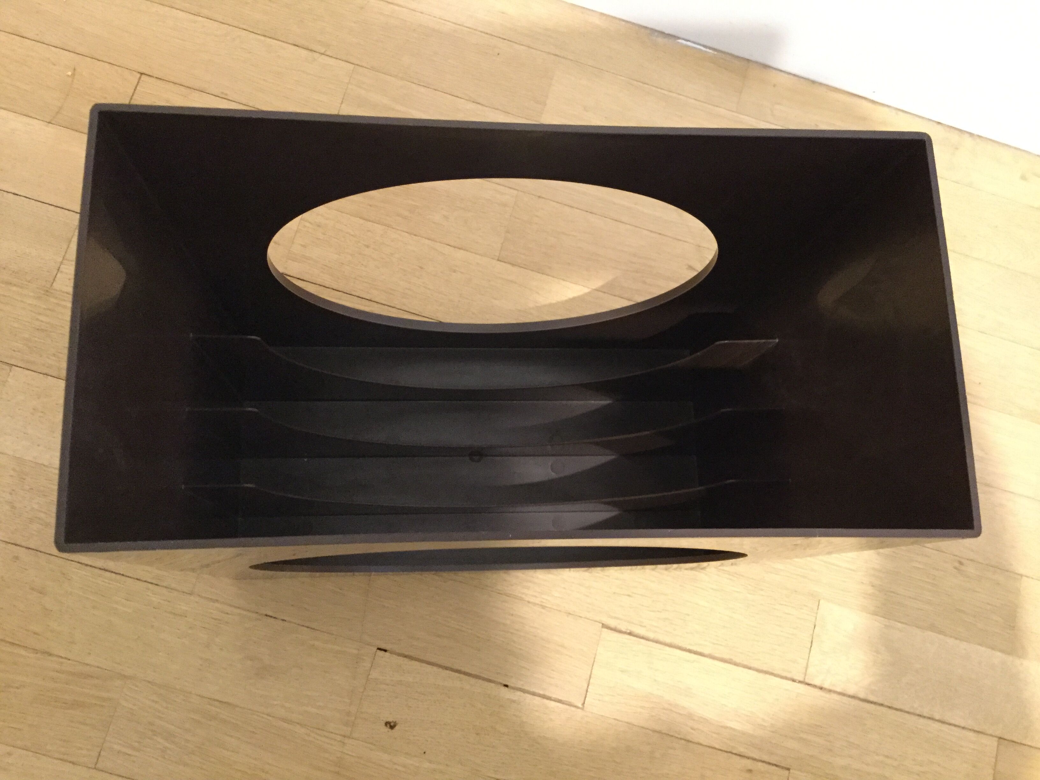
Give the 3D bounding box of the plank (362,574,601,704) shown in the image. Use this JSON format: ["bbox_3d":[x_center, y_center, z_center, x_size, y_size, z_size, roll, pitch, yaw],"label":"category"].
[{"bbox_3d":[-0.030,0.182,0.698,0.175,0.014,0.062,17,78,-2],"label":"plank"}]

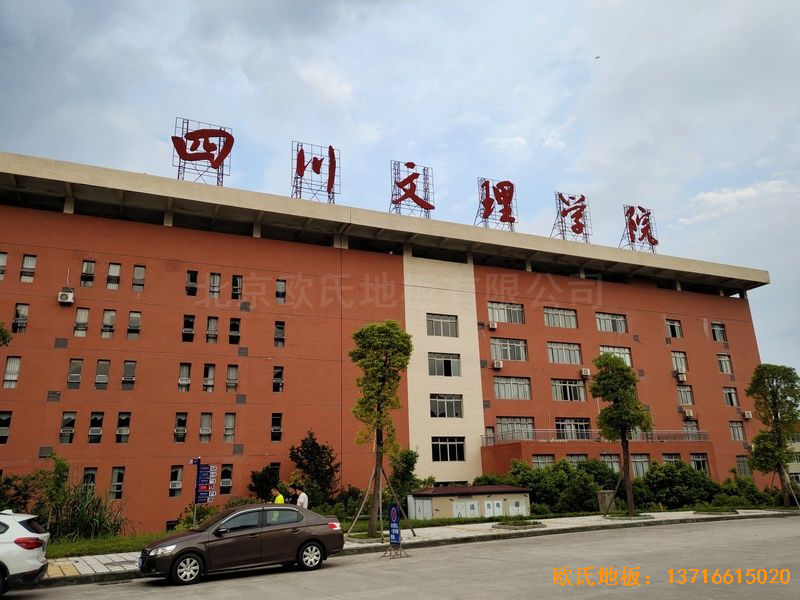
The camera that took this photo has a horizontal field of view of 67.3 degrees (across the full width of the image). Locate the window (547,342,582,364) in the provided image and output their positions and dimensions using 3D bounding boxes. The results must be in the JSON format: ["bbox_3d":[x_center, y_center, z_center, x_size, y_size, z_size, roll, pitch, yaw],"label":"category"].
[{"bbox_3d":[14.551,4.743,53.053,3.534,1.863,0.150,5,-19,-23],"label":"window"}]

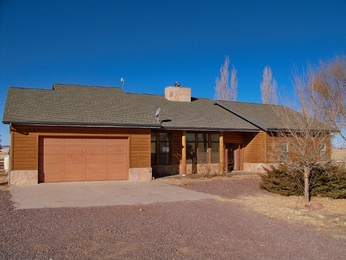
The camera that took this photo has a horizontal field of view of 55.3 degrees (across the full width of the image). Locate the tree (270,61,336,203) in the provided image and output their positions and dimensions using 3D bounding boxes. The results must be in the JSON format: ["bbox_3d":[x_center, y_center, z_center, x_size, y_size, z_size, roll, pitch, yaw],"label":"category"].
[{"bbox_3d":[4.270,0.041,10.799,2.200,4.620,2.200,-1,-3,22],"label":"tree"}]

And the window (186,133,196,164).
[{"bbox_3d":[1.298,1.328,23.137,0.790,2.150,0.100,1,-3,-20],"label":"window"}]

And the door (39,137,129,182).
[{"bbox_3d":[-4.759,1.591,18.011,4.800,2.480,0.120,1,-3,-20],"label":"door"}]

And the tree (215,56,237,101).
[{"bbox_3d":[6.349,-2.382,39.664,2.800,13.070,2.800,0,-3,9],"label":"tree"}]

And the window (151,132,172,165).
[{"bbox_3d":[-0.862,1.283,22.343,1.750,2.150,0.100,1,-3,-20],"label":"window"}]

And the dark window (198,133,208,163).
[{"bbox_3d":[2.183,1.347,23.462,0.820,2.150,0.100,1,-3,-20],"label":"dark window"}]

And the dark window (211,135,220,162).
[{"bbox_3d":[3.077,1.365,23.791,0.810,2.150,0.100,1,-3,-20],"label":"dark window"}]

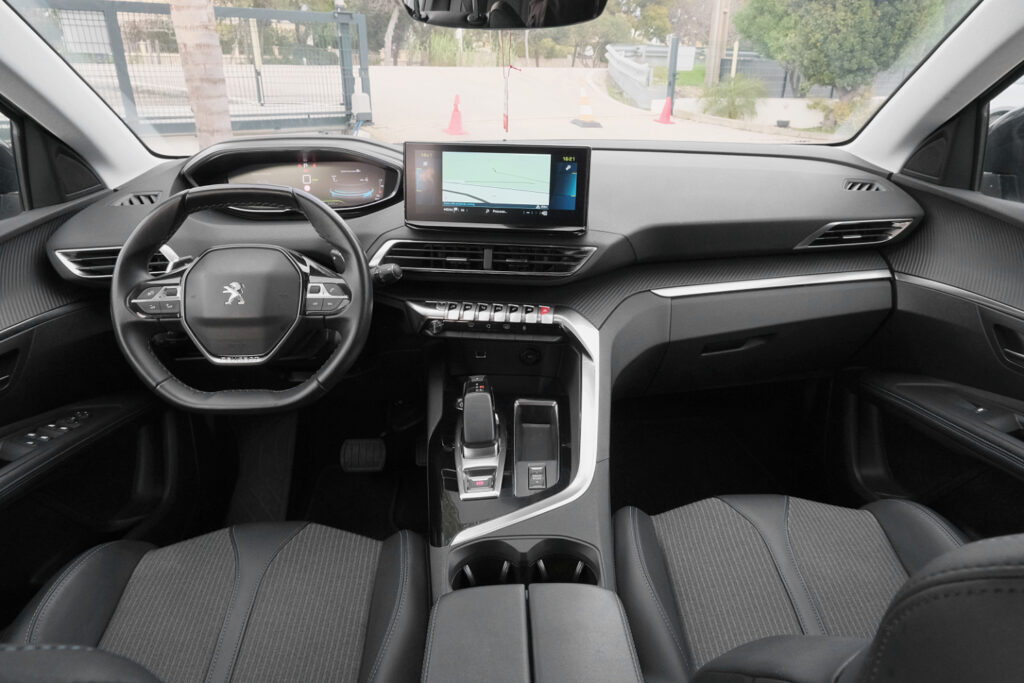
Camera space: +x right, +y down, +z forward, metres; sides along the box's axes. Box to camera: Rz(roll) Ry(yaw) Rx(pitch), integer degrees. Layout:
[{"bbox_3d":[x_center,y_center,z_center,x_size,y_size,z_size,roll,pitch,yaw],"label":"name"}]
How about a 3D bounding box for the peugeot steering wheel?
[{"bbox_3d":[-0.366,-0.059,0.915,0.353,0.315,0.105,-1,1,-1],"label":"peugeot steering wheel"}]

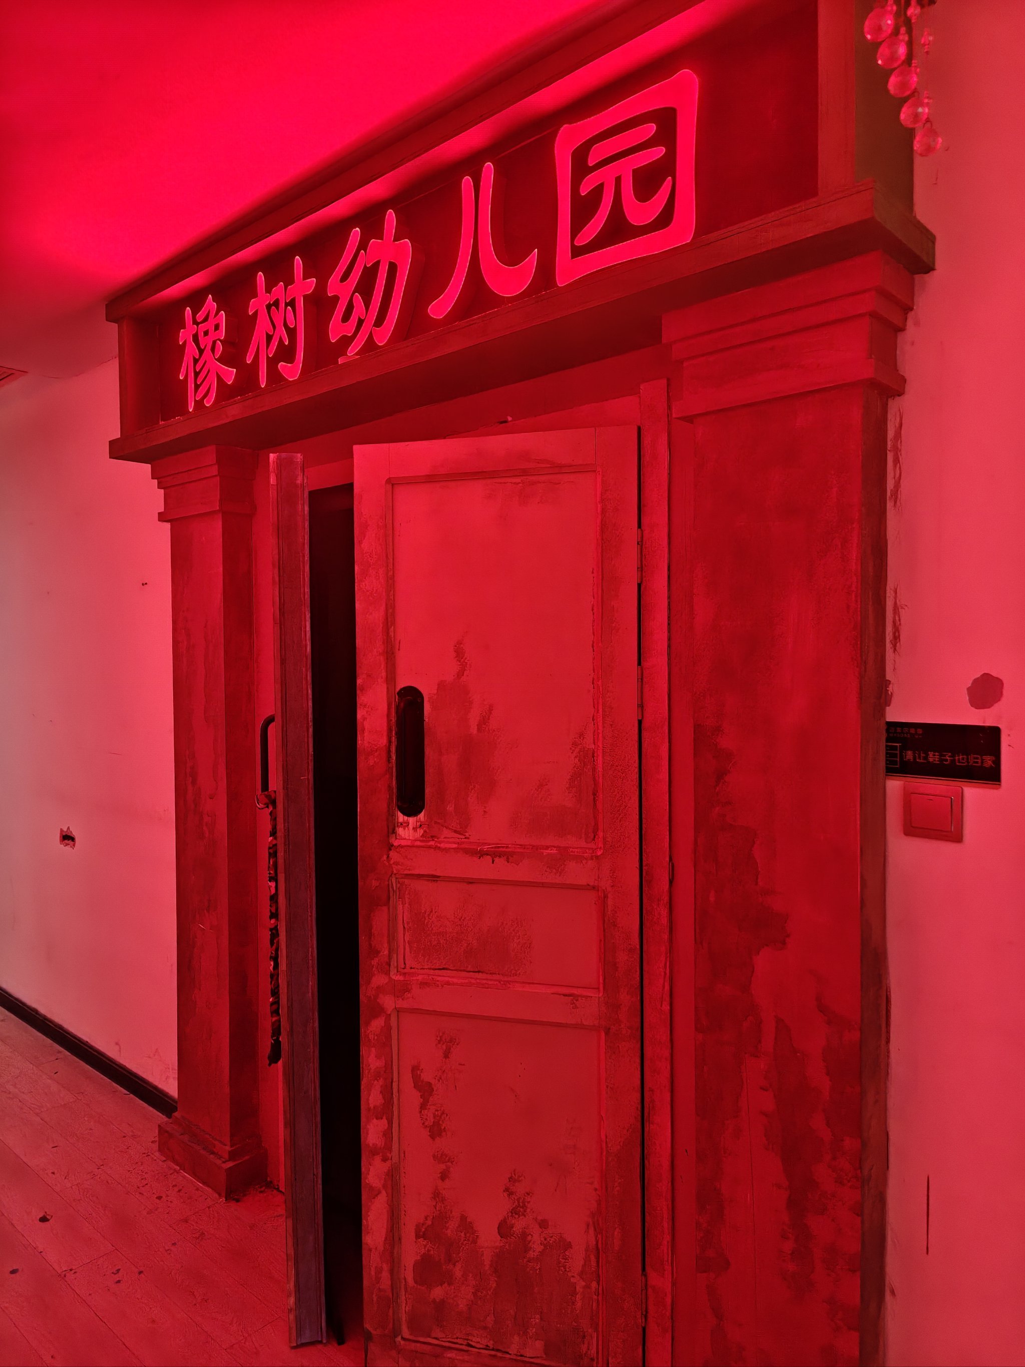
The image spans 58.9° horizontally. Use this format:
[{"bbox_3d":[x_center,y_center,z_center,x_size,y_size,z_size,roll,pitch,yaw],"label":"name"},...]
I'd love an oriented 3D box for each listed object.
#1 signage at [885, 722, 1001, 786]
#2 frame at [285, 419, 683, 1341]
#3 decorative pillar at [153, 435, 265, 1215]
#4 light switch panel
[{"bbox_3d":[0.673,0.111,1.436,0.179,0.096,0.009,1,3,41],"label":"signage"},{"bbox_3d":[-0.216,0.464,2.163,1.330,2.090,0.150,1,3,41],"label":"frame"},{"bbox_3d":[-0.941,0.408,2.772,0.410,2.170,0.133,1,3,41],"label":"decorative pillar"},{"bbox_3d":[0.667,0.205,1.444,0.086,0.086,0.011,1,3,41],"label":"light switch panel"}]

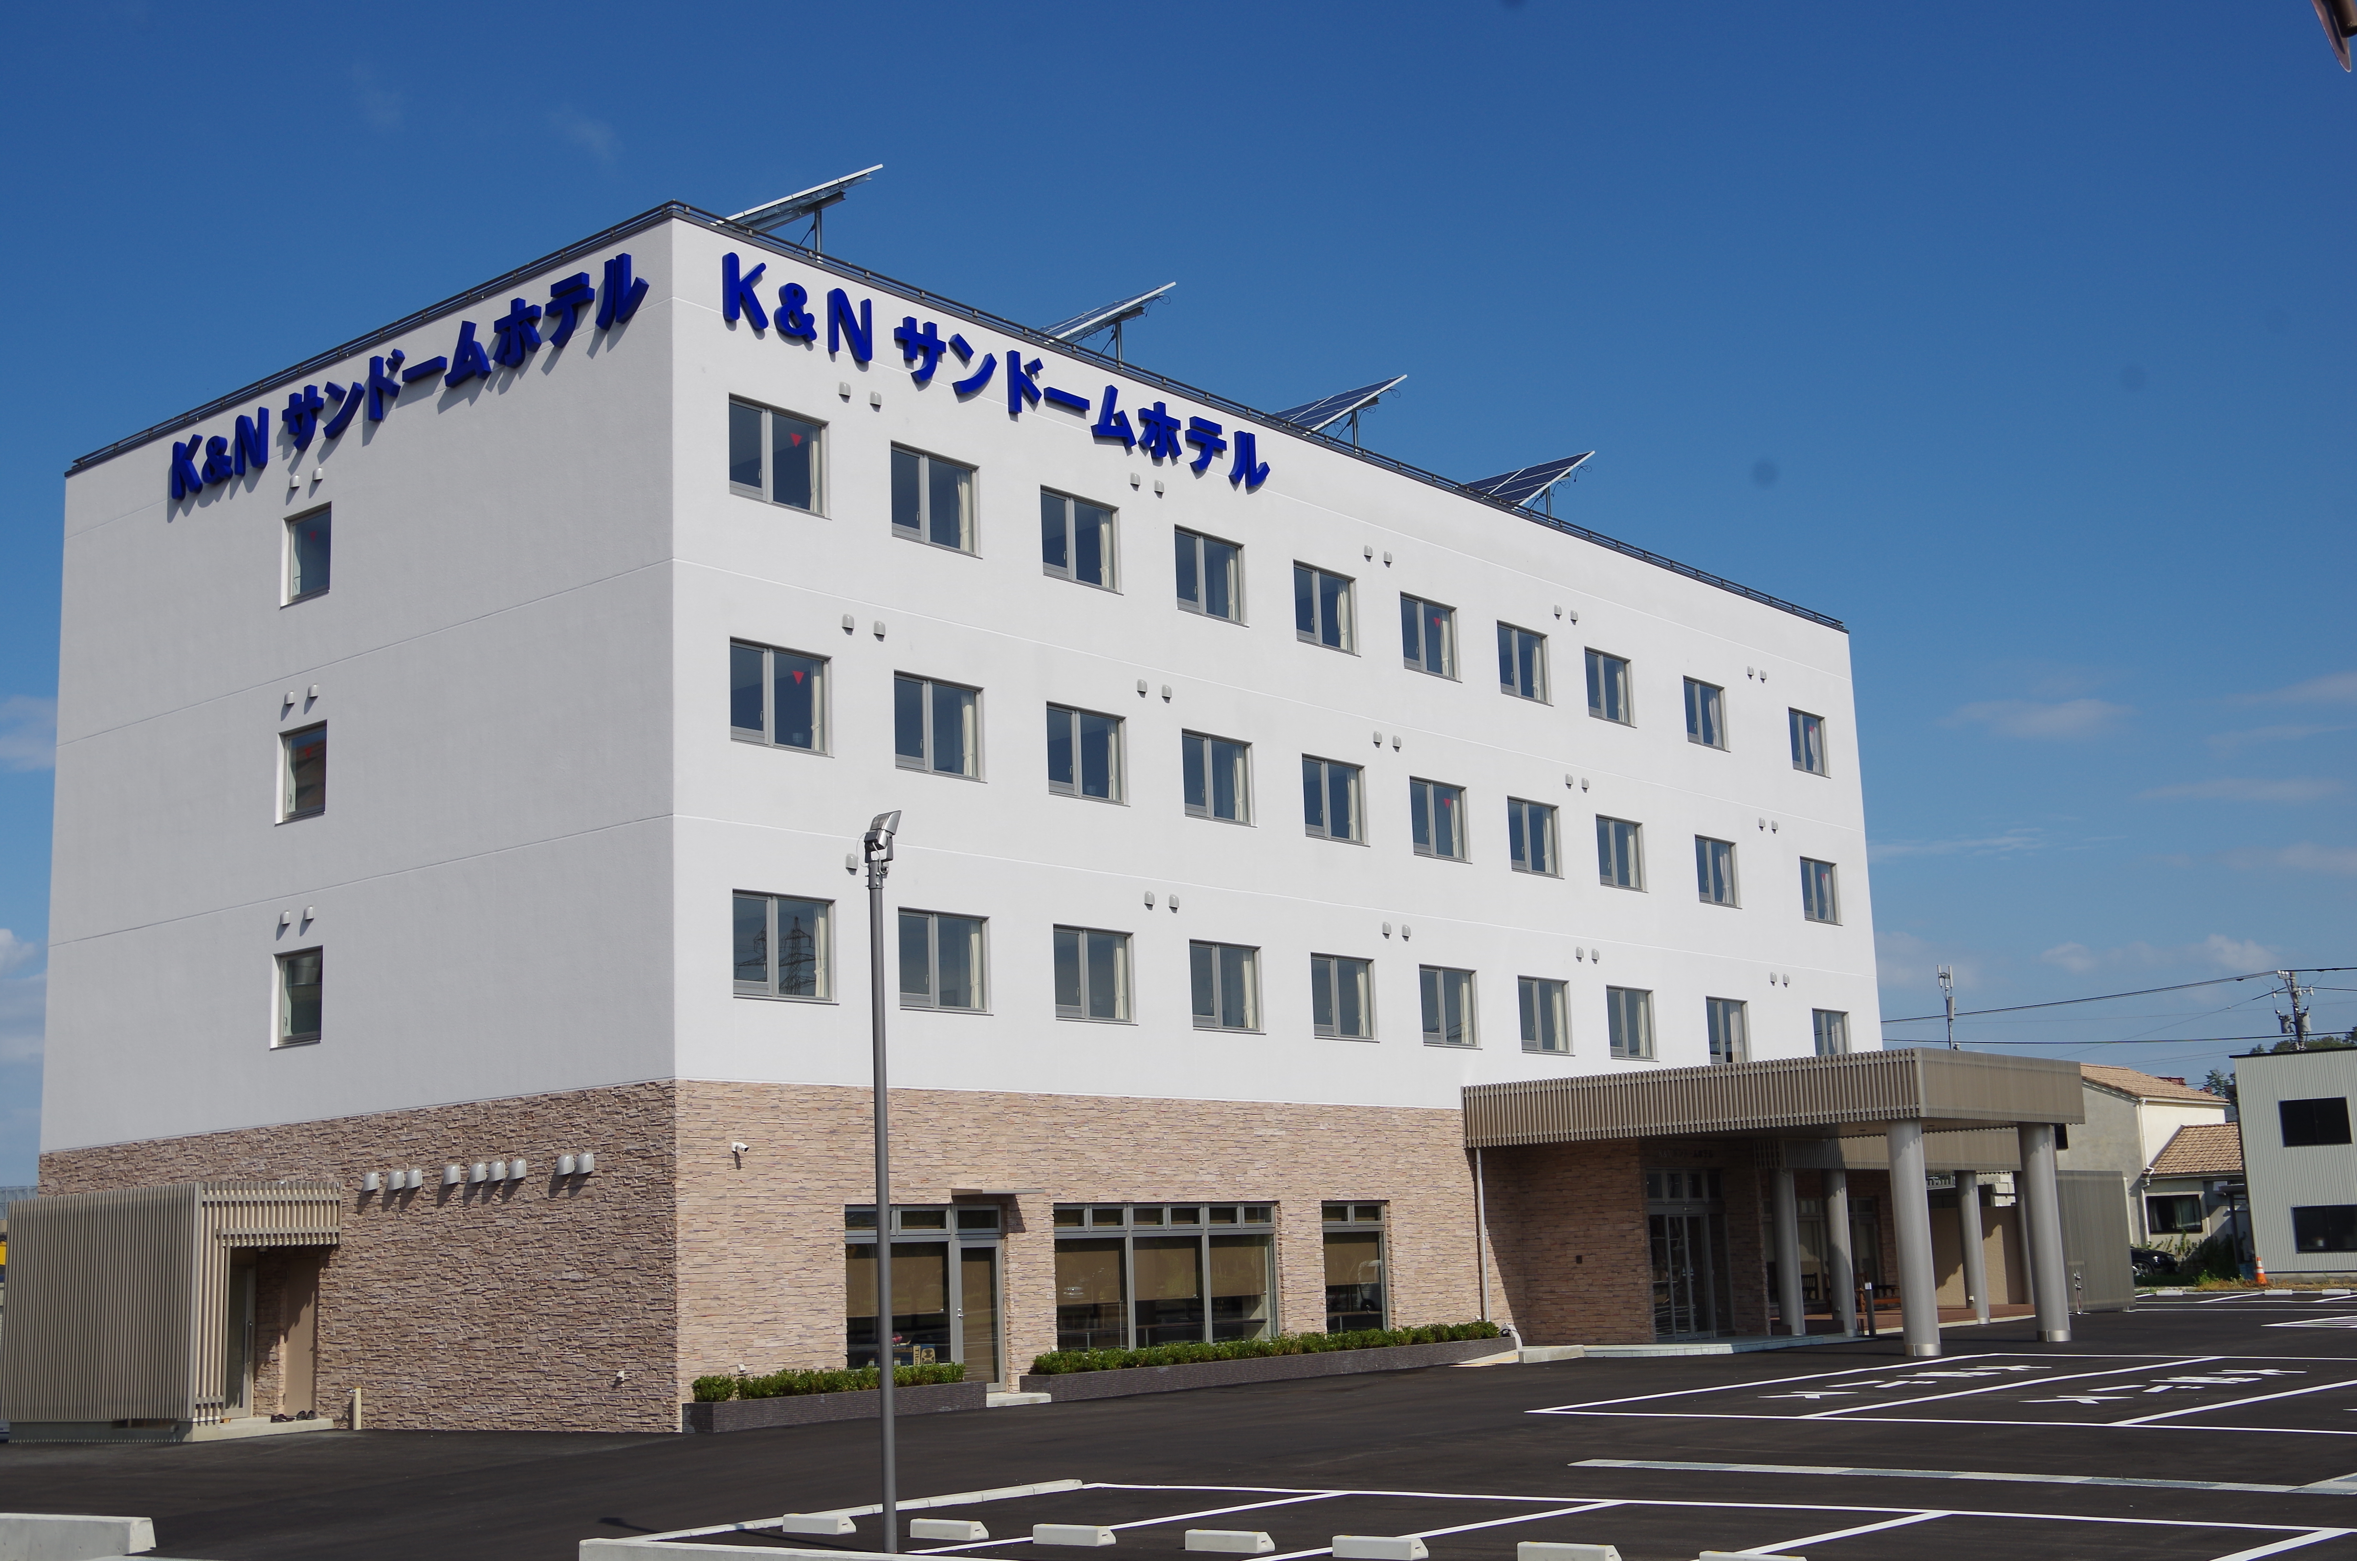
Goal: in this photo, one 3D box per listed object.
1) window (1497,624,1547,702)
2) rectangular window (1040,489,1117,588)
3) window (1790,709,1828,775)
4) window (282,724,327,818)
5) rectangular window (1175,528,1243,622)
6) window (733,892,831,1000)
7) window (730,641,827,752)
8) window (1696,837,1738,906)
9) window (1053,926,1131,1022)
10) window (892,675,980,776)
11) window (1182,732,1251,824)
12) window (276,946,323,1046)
[{"bbox_3d":[6.198,-2.106,49.583,0.130,1.290,1.700,-10,-13,38],"label":"window"},{"bbox_3d":[-1.489,-3.445,39.883,0.150,1.280,1.650,-11,-13,38],"label":"rectangular window"},{"bbox_3d":[13.101,-0.760,57.381,0.150,1.280,1.650,-11,-13,38],"label":"window"},{"bbox_3d":[-12.286,-0.107,38.700,1.167,1.290,0.130,-10,-13,38],"label":"window"},{"bbox_3d":[0.417,-3.094,42.168,0.150,1.280,1.650,-11,-13,38],"label":"rectangular window"},{"bbox_3d":[-4.939,2.084,34.132,0.150,1.291,1.673,-11,-13,38],"label":"window"},{"bbox_3d":[-5.117,-1.054,35.160,0.130,1.290,1.700,-10,-13,38],"label":"window"},{"bbox_3d":[10.594,1.805,54.191,0.130,1.290,1.700,-10,-13,38],"label":"window"},{"bbox_3d":[-1.236,2.770,39.143,0.130,1.290,1.700,-10,-13,38],"label":"window"},{"bbox_3d":[-3.281,-0.693,37.012,0.150,1.280,1.650,-11,-13,38],"label":"window"},{"bbox_3d":[0.561,-0.005,41.466,0.150,1.291,1.673,-11,-13,38],"label":"window"},{"bbox_3d":[-12.050,2.998,37.740,1.158,1.297,0.150,-11,-13,38],"label":"window"}]

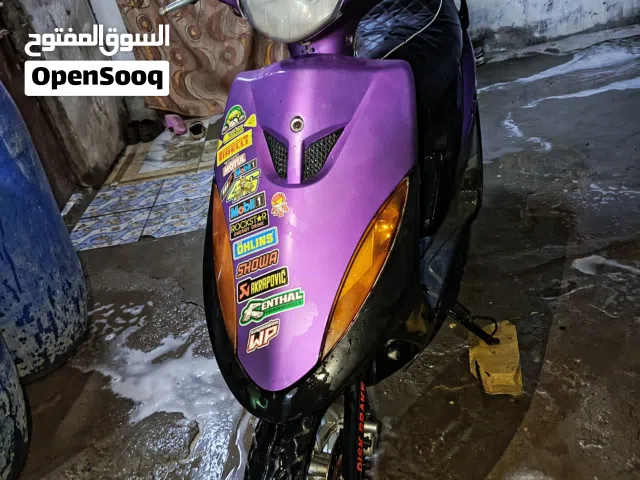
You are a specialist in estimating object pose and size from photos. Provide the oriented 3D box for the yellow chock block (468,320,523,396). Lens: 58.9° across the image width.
[{"bbox_3d":[0.454,0.306,1.464,0.113,0.074,0.167,0,39,9],"label":"yellow chock block"}]

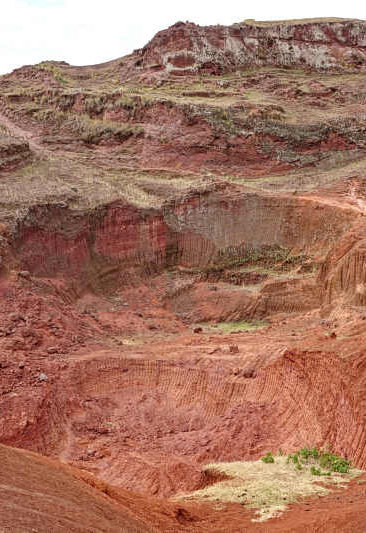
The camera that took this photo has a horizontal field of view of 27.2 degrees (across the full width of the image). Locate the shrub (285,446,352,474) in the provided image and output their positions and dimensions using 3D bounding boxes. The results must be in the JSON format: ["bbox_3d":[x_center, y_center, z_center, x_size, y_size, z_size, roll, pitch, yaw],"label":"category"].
[{"bbox_3d":[4.036,5.749,22.500,2.000,0.600,1.300,0,6,0],"label":"shrub"}]

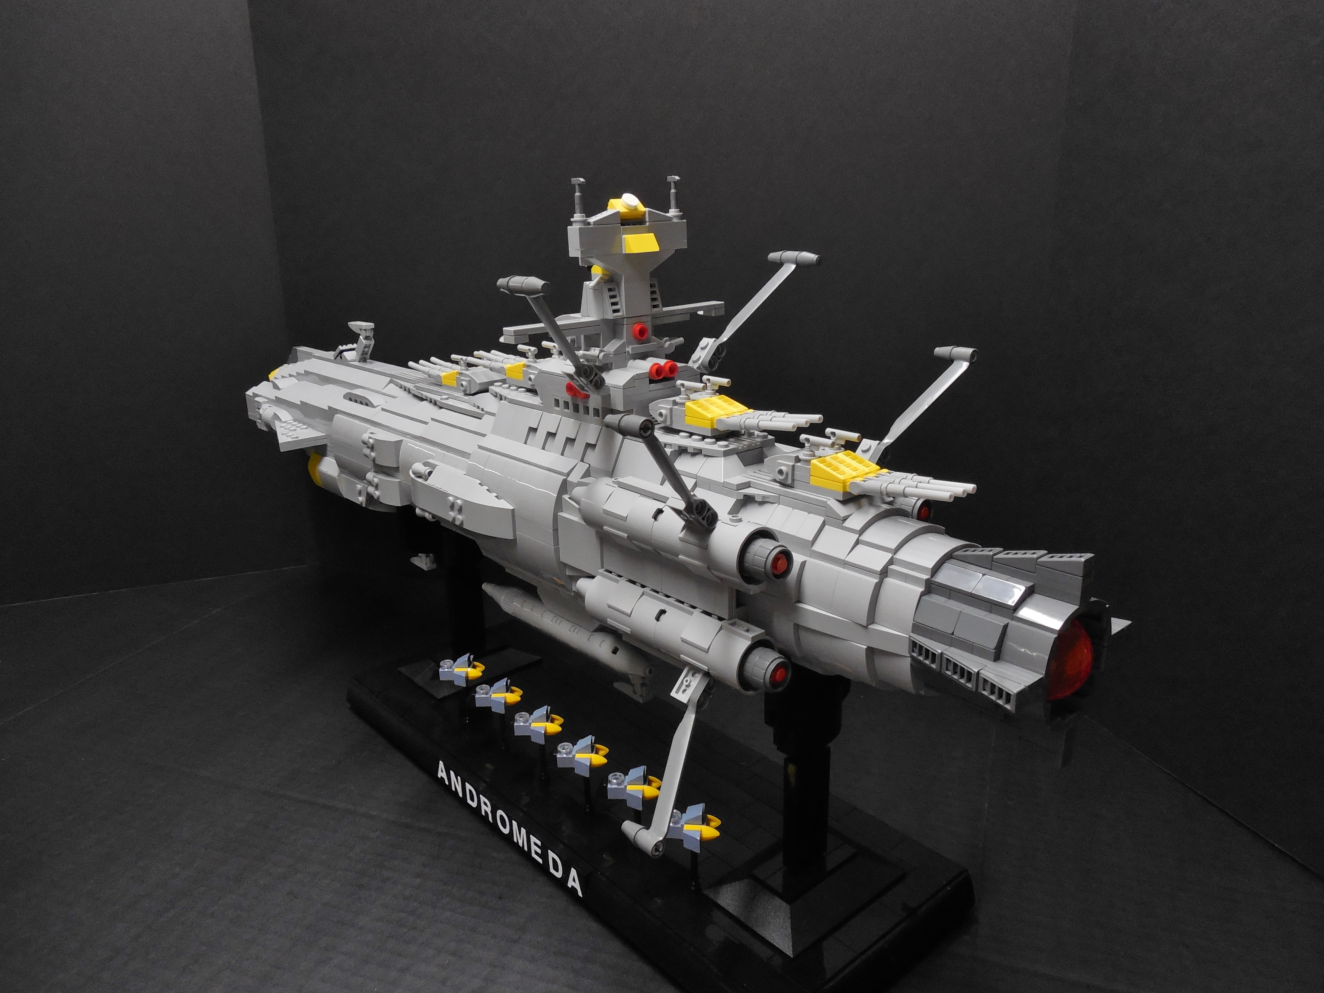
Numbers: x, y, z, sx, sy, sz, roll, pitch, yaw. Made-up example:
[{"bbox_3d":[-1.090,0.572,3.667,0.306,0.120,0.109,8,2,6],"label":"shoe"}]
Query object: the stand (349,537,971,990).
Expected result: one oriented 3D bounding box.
[{"bbox_3d":[-0.035,0.105,0.550,0.152,0.135,0.417,-15,22,-39],"label":"stand"}]

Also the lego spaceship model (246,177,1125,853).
[{"bbox_3d":[-0.079,-0.042,0.554,0.201,0.264,0.670,-15,22,-39],"label":"lego spaceship model"}]

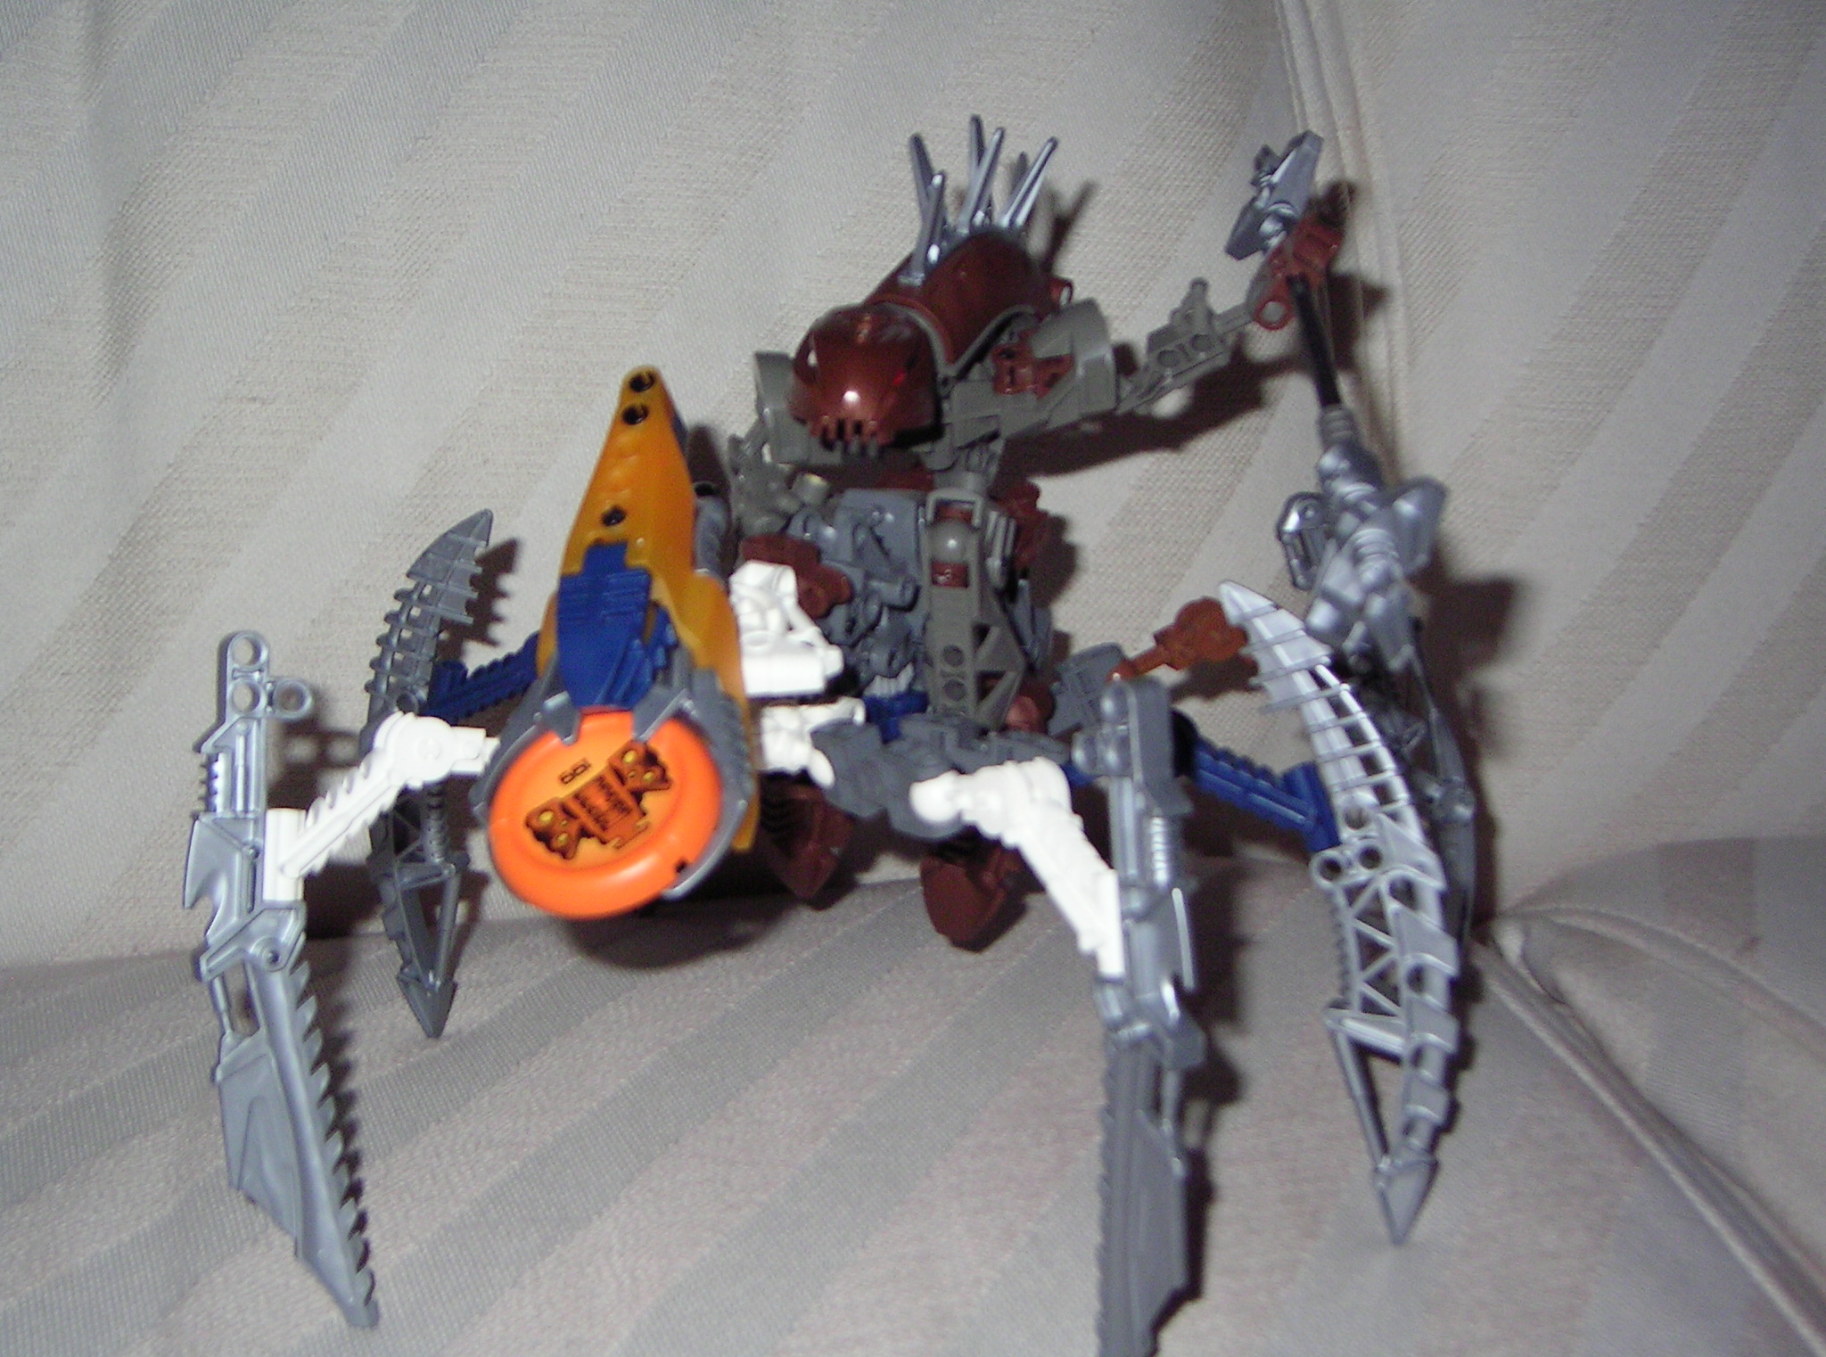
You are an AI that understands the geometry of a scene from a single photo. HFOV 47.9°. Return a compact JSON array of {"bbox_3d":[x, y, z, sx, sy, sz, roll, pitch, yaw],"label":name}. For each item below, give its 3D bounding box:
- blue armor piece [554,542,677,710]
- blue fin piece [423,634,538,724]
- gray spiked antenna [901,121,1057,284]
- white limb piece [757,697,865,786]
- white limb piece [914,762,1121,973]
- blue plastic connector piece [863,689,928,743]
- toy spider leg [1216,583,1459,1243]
[{"bbox_3d":[-0.053,-0.009,0.364,0.021,0.011,0.032,-6,57,15],"label":"blue armor piece"},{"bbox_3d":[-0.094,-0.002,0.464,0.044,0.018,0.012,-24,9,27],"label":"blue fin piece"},{"bbox_3d":[0.016,-0.112,0.485,0.030,0.034,0.038,9,23,30],"label":"gray spiked antenna"},{"bbox_3d":[-0.021,0.012,0.403,0.020,0.017,0.018,5,21,20],"label":"white limb piece"},{"bbox_3d":[0.021,0.028,0.362,0.017,0.028,0.071,35,-2,-32],"label":"white limb piece"},{"bbox_3d":[-0.004,0.008,0.424,0.014,0.011,0.012,5,21,20],"label":"blue plastic connector piece"},{"bbox_3d":[0.081,0.041,0.373,0.026,0.124,0.012,-11,9,14],"label":"toy spider leg"}]

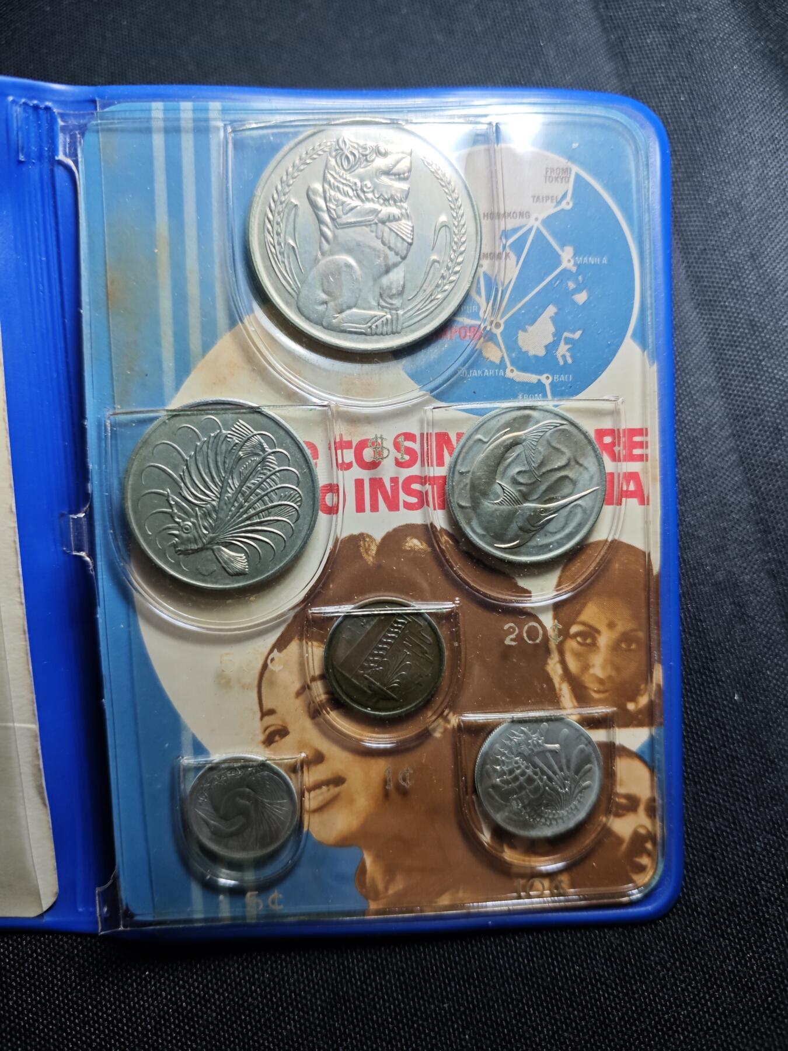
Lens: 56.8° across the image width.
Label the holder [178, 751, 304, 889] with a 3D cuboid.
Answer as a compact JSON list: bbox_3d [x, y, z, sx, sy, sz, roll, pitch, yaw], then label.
[{"bbox_3d":[-0.023,0.044,0.110,0.018,0.003,0.020,-1,93,-2],"label":"holder"}]

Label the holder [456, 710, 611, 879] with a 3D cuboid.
[{"bbox_3d":[0.022,0.041,0.111,0.024,0.003,0.025,-1,93,-2],"label":"holder"}]

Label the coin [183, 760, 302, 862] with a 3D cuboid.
[{"bbox_3d":[-0.022,0.042,0.109,0.016,0.001,0.016,-1,93,-2],"label":"coin"}]

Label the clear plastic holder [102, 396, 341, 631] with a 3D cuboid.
[{"bbox_3d":[-0.025,-0.001,0.108,0.034,0.004,0.034,-1,93,-2],"label":"clear plastic holder"}]

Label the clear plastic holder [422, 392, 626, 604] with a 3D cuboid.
[{"bbox_3d":[0.020,-0.004,0.109,0.030,0.003,0.031,-1,93,-2],"label":"clear plastic holder"}]

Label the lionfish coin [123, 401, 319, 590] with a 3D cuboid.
[{"bbox_3d":[-0.025,-0.004,0.107,0.028,0.002,0.028,-1,93,-2],"label":"lionfish coin"}]

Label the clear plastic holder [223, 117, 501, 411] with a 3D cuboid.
[{"bbox_3d":[-0.004,-0.038,0.107,0.040,0.004,0.041,-1,93,-2],"label":"clear plastic holder"}]

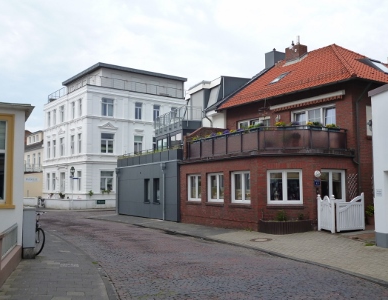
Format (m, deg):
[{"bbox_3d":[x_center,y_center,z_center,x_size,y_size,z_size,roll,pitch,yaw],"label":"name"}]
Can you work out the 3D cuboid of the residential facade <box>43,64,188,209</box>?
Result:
[{"bbox_3d":[-9.481,-0.804,55.781,12.509,14.677,13.297,3,-6,-36],"label":"residential facade"}]

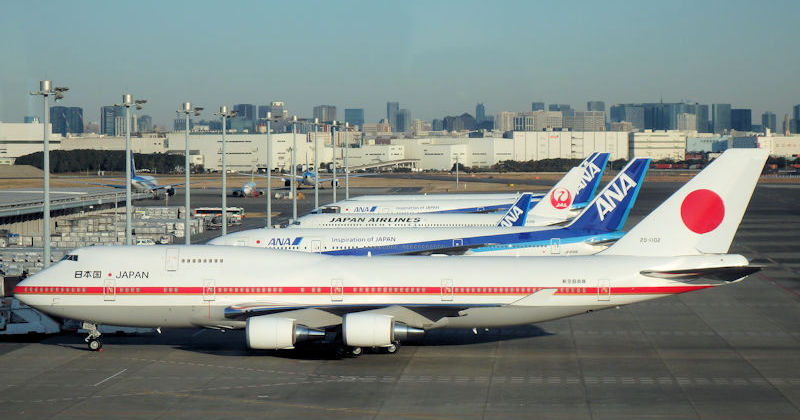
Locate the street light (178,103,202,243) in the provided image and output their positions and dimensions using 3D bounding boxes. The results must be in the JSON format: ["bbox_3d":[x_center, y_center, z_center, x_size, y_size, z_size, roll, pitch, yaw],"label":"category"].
[{"bbox_3d":[-30.900,-2.800,463.000,4.000,26.000,3.200,0,1,2],"label":"street light"}]

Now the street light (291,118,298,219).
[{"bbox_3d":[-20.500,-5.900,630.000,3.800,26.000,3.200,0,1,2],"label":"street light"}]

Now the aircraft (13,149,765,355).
[{"bbox_3d":[-0.970,3.870,293.500,70.600,19.300,64.500,0,1,2],"label":"aircraft"}]

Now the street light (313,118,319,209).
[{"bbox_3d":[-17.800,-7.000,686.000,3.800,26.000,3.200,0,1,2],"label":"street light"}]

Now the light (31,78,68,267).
[{"bbox_3d":[-36.600,-0.430,328.000,4.000,26.000,3.200,0,1,2],"label":"light"}]

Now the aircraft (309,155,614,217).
[{"bbox_3d":[11.700,-2.500,647.000,63.500,18.200,60.700,0,1,2],"label":"aircraft"}]

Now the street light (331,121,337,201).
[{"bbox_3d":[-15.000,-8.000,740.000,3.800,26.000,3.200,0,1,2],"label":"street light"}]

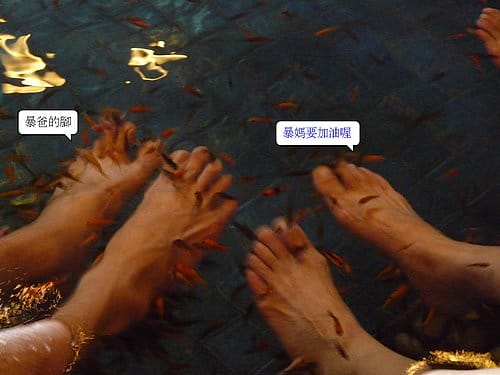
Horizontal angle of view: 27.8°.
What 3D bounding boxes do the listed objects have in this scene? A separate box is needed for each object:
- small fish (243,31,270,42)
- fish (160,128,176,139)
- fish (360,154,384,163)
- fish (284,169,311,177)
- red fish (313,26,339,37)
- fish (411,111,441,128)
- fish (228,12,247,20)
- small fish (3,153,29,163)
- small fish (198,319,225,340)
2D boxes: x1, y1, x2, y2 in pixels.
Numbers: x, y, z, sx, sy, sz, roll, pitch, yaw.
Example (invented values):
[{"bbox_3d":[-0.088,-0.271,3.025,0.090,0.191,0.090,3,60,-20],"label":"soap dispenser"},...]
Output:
[{"bbox_3d":[0.011,-0.220,1.494,0.038,0.009,0.006,4,42,4],"label":"small fish"},{"bbox_3d":[-0.107,-0.071,1.329,0.025,0.006,0.004,-31,50,-30],"label":"fish"},{"bbox_3d":[0.159,-0.037,1.312,0.031,0.008,0.006,-1,42,-1],"label":"fish"},{"bbox_3d":[0.061,-0.019,1.292,0.034,0.009,0.006,-8,43,-9],"label":"fish"},{"bbox_3d":[0.116,-0.236,1.532,0.041,0.010,0.008,-18,45,-19],"label":"red fish"},{"bbox_3d":[0.235,-0.091,1.351,0.048,0.012,0.007,-28,49,-27],"label":"fish"},{"bbox_3d":[-0.019,-0.265,1.565,0.028,0.007,0.005,-19,45,-20],"label":"fish"},{"bbox_3d":[-0.304,-0.038,1.313,0.035,0.009,0.007,7,42,7],"label":"small fish"},{"bbox_3d":[-0.043,0.159,1.134,0.038,0.010,0.007,-31,51,-29],"label":"small fish"}]

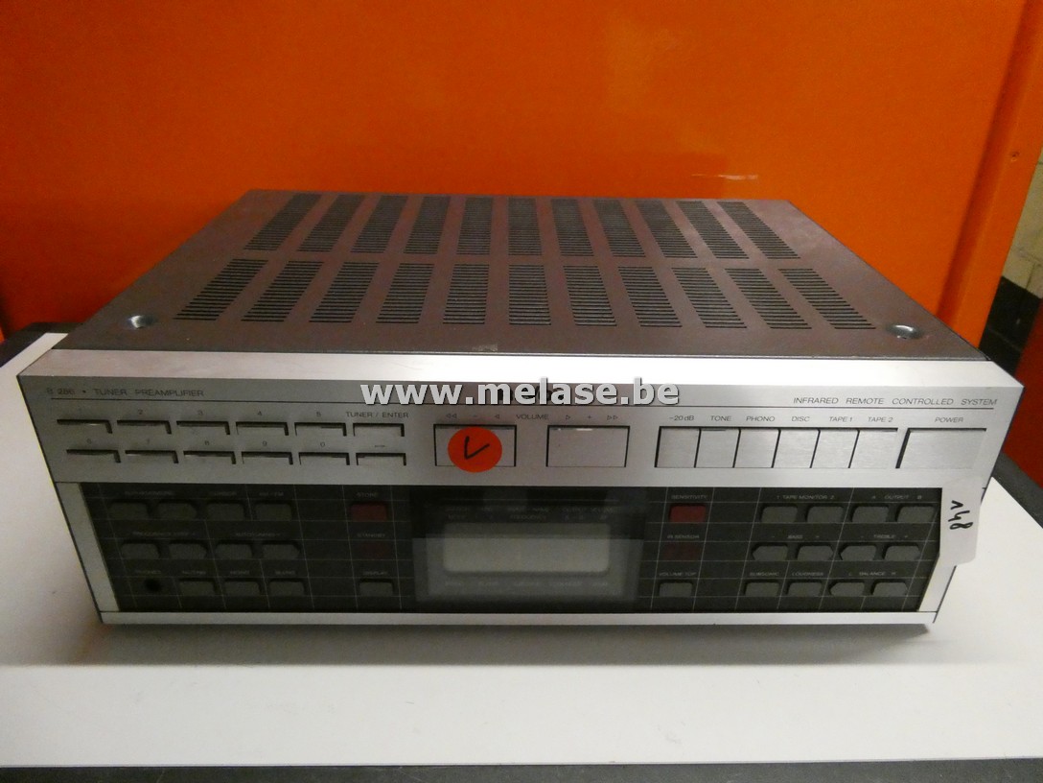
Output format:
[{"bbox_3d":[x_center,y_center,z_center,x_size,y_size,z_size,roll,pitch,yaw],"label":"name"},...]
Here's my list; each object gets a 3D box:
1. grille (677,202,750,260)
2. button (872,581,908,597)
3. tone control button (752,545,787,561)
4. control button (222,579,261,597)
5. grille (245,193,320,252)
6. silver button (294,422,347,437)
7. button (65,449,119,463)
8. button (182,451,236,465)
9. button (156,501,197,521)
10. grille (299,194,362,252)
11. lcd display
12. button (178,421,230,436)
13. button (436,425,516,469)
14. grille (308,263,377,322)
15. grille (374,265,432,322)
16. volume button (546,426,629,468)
[{"bbox_3d":[0.139,-0.121,0.536,0.022,0.003,0.138,1,30,-1],"label":"grille"},{"bbox_3d":[0.197,0.104,0.386,0.019,0.010,0.004,1,28,-1],"label":"button"},{"bbox_3d":[0.127,0.082,0.370,0.017,0.009,0.004,1,30,-1],"label":"tone control button"},{"bbox_3d":[-0.146,0.102,0.379,0.017,0.010,0.004,1,28,-1],"label":"control button"},{"bbox_3d":[-0.174,-0.127,0.535,0.023,0.003,0.144,1,29,-1],"label":"grille"},{"bbox_3d":[-0.092,0.018,0.333,0.023,0.007,0.004,1,29,-1],"label":"silver button"},{"bbox_3d":[-0.202,0.030,0.342,0.023,0.007,0.005,1,30,-1],"label":"button"},{"bbox_3d":[-0.146,0.030,0.340,0.023,0.007,0.005,1,29,-1],"label":"button"},{"bbox_3d":[-0.168,0.058,0.355,0.018,0.011,0.005,1,29,-2],"label":"button"},{"bbox_3d":[-0.136,-0.126,0.534,0.022,0.003,0.141,1,30,-1],"label":"grille"},{"bbox_3d":[0.003,0.080,0.374,0.085,0.034,0.004,1,29,-1],"label":"lcd display"},{"bbox_3d":[-0.147,0.017,0.335,0.023,0.007,0.005,1,30,-1],"label":"button"},{"bbox_3d":[-0.021,0.025,0.340,0.037,0.022,0.005,1,29,-2],"label":"button"},{"bbox_3d":[-0.100,-0.058,0.416,0.022,0.003,0.092,1,30,-1],"label":"grille"},{"bbox_3d":[-0.065,-0.056,0.414,0.021,0.002,0.091,1,29,-1],"label":"grille"},{"bbox_3d":[0.031,0.026,0.342,0.037,0.022,0.004,1,28,-1],"label":"volume button"}]

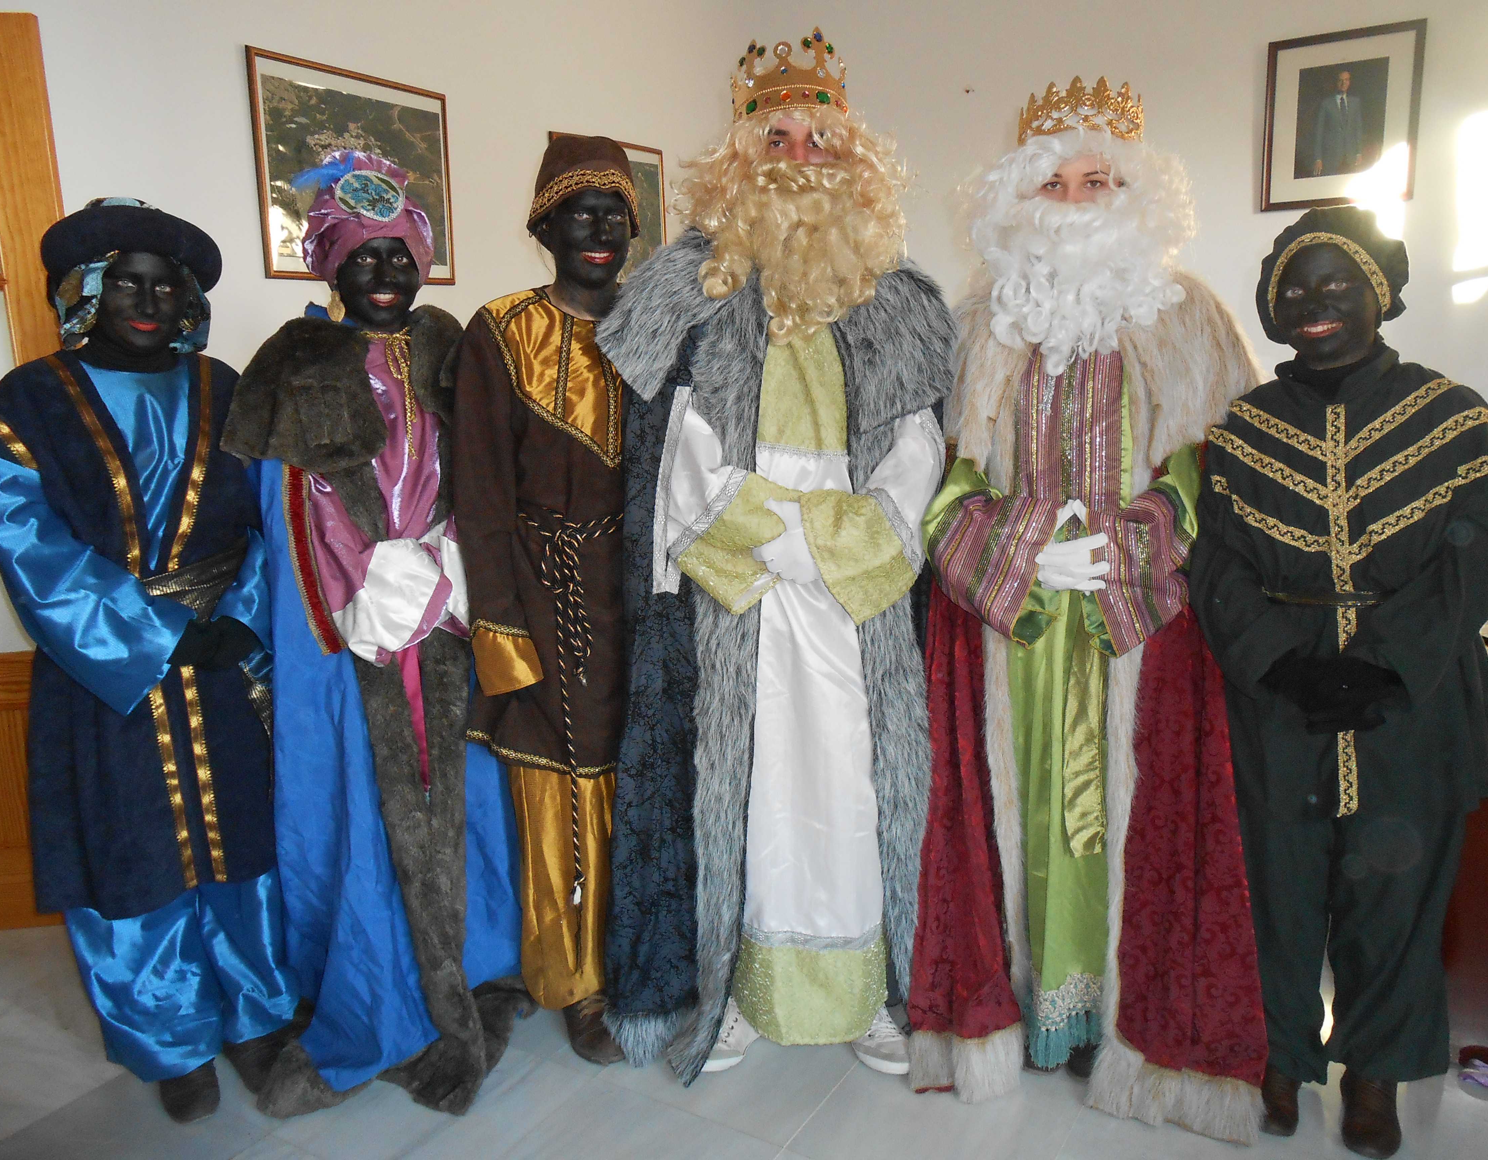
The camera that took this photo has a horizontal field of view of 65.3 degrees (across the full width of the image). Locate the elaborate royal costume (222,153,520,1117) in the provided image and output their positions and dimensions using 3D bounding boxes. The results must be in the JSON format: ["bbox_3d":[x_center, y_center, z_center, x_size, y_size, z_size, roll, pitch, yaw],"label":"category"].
[{"bbox_3d":[-0.708,0.104,2.166,0.530,1.720,0.460,-7,13,-26],"label":"elaborate royal costume"}]

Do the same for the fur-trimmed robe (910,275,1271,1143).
[{"bbox_3d":[0.643,0.191,2.149,0.610,1.510,0.470,3,13,20],"label":"fur-trimmed robe"}]

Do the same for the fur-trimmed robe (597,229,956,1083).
[{"bbox_3d":[0.062,0.141,2.218,0.610,1.600,0.440,-2,12,-7],"label":"fur-trimmed robe"}]

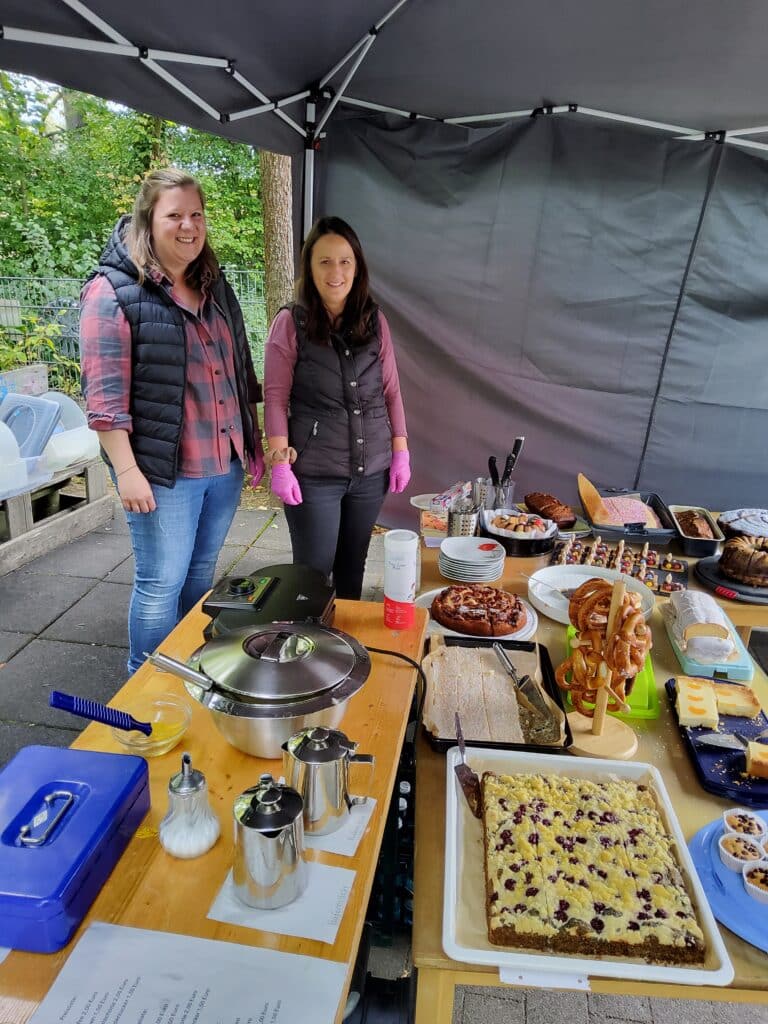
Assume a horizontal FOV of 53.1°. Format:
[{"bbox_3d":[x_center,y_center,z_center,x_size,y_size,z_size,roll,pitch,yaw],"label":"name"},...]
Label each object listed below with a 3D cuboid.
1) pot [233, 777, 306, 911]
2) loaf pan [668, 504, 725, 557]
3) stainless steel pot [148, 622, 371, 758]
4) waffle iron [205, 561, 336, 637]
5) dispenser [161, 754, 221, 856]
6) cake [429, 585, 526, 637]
[{"bbox_3d":[-0.141,0.386,0.939,0.090,0.132,0.125,-2,21,-12],"label":"pot"},{"bbox_3d":[0.987,0.063,2.448,0.120,0.074,0.298,6,20,9],"label":"loaf pan"},{"bbox_3d":[-0.184,0.268,1.218,0.328,0.158,0.296,5,20,8],"label":"stainless steel pot"},{"bbox_3d":[-0.217,0.195,1.487,0.242,0.108,0.238,5,20,8],"label":"waffle iron"},{"bbox_3d":[-0.249,0.364,0.979,0.074,0.137,0.074,-2,21,-12],"label":"dispenser"},{"bbox_3d":[0.246,0.249,1.990,0.250,0.048,0.250,4,20,4],"label":"cake"}]

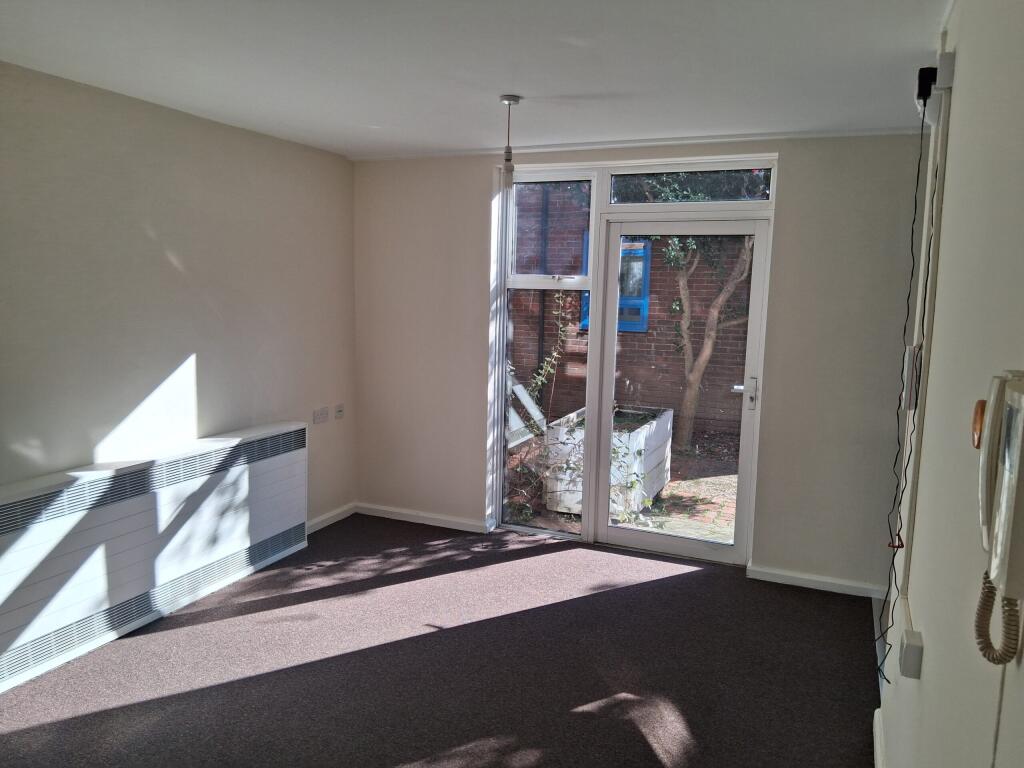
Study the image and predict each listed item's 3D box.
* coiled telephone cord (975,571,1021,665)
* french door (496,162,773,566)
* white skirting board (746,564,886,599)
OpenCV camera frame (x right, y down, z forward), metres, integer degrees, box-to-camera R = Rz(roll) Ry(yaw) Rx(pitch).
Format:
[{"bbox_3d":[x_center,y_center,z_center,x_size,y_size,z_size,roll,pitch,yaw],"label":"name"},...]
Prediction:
[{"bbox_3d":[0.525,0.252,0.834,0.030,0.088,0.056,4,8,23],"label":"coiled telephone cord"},{"bbox_3d":[0.677,-0.147,4.587,1.593,2.276,0.080,4,8,23],"label":"french door"},{"bbox_3d":[1.617,1.054,4.097,0.687,0.064,0.018,4,8,23],"label":"white skirting board"}]

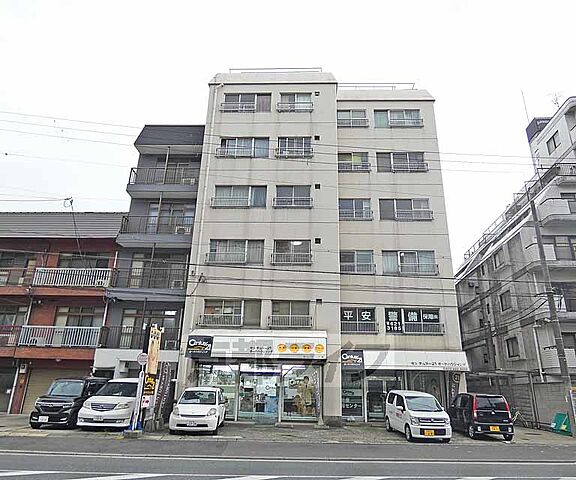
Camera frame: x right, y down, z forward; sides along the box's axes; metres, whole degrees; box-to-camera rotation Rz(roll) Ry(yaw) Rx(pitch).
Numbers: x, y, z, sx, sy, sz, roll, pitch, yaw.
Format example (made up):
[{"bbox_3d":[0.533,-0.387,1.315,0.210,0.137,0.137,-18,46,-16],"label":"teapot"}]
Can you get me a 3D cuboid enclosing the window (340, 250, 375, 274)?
[{"bbox_3d":[3.430,1.119,18.870,1.699,1.253,0.200,1,-18,2],"label":"window"}]

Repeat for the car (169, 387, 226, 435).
[{"bbox_3d":[-3.385,6.529,14.757,1.665,1.535,3.600,2,-20,-4],"label":"car"}]

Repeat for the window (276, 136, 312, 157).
[{"bbox_3d":[0.369,-5.200,21.216,2.042,1.336,0.280,0,-20,2],"label":"window"}]

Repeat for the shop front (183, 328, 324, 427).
[{"bbox_3d":[-1.413,6.074,16.993,6.250,3.964,0.900,0,-20,2],"label":"shop front"}]

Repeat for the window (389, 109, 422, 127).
[{"bbox_3d":[6.572,-6.798,21.297,1.823,1.198,0.200,1,-18,2],"label":"window"}]

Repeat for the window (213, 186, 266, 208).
[{"bbox_3d":[-2.364,-2.117,18.832,2.613,1.229,0.200,1,-18,2],"label":"window"}]

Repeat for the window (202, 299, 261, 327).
[{"bbox_3d":[-2.501,3.277,17.098,2.608,1.213,0.200,1,-18,2],"label":"window"}]

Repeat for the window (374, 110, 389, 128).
[{"bbox_3d":[5.251,-6.770,21.373,0.794,1.213,0.100,1,-18,2],"label":"window"}]

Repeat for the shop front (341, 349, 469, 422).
[{"bbox_3d":[5.527,6.960,18.142,5.919,3.321,1.050,0,-20,2],"label":"shop front"}]

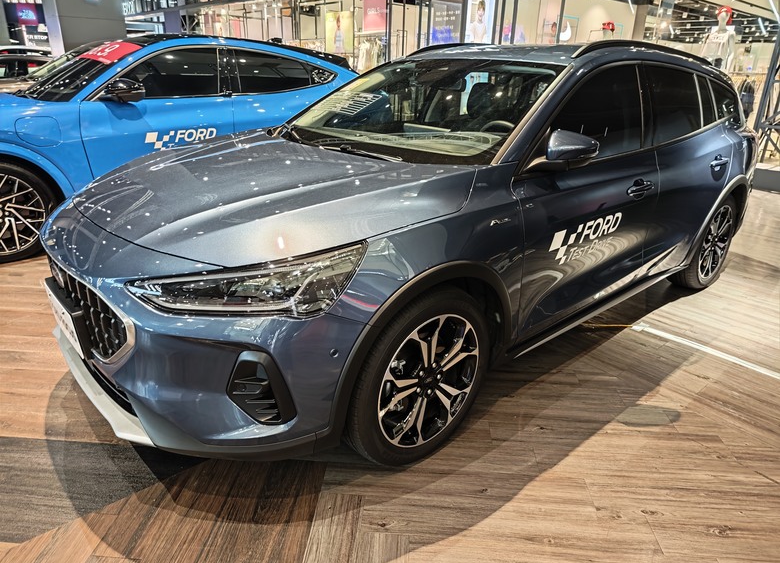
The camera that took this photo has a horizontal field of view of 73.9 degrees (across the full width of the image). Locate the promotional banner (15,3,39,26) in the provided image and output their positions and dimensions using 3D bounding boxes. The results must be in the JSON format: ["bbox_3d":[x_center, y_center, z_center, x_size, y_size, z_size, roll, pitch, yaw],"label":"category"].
[{"bbox_3d":[-11.572,-8.500,16.500,0.740,0.720,0.080,3,21,2],"label":"promotional banner"}]

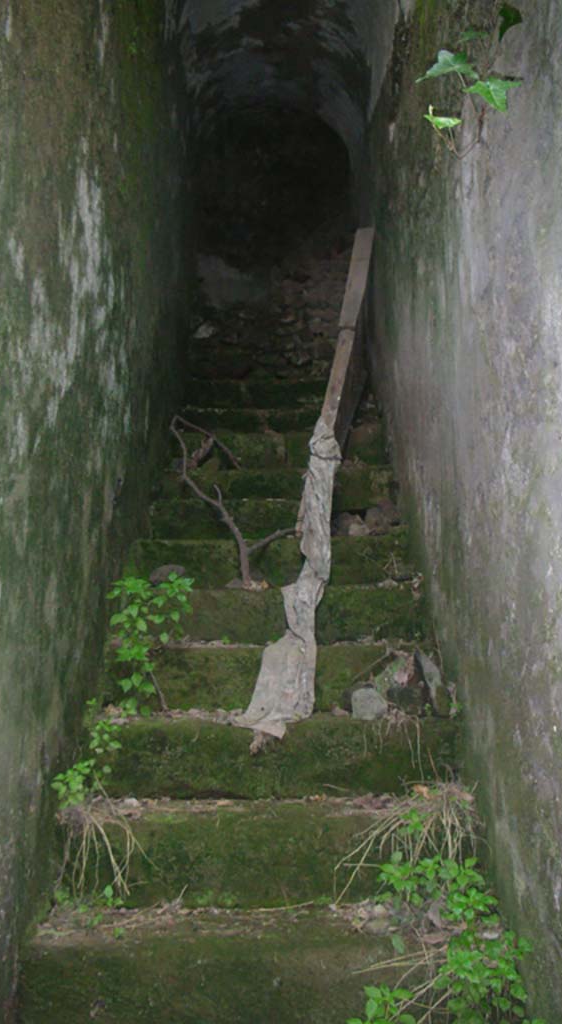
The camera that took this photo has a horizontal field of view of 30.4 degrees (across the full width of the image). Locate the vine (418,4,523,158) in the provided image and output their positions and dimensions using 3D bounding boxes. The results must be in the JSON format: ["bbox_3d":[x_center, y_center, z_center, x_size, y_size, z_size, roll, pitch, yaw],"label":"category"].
[{"bbox_3d":[0.398,-0.917,2.200,0.190,0.300,0.240,0,-9,0],"label":"vine"}]

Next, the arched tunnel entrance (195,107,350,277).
[{"bbox_3d":[-0.051,-1.910,6.150,0.940,1.040,0.320,0,-9,0],"label":"arched tunnel entrance"}]

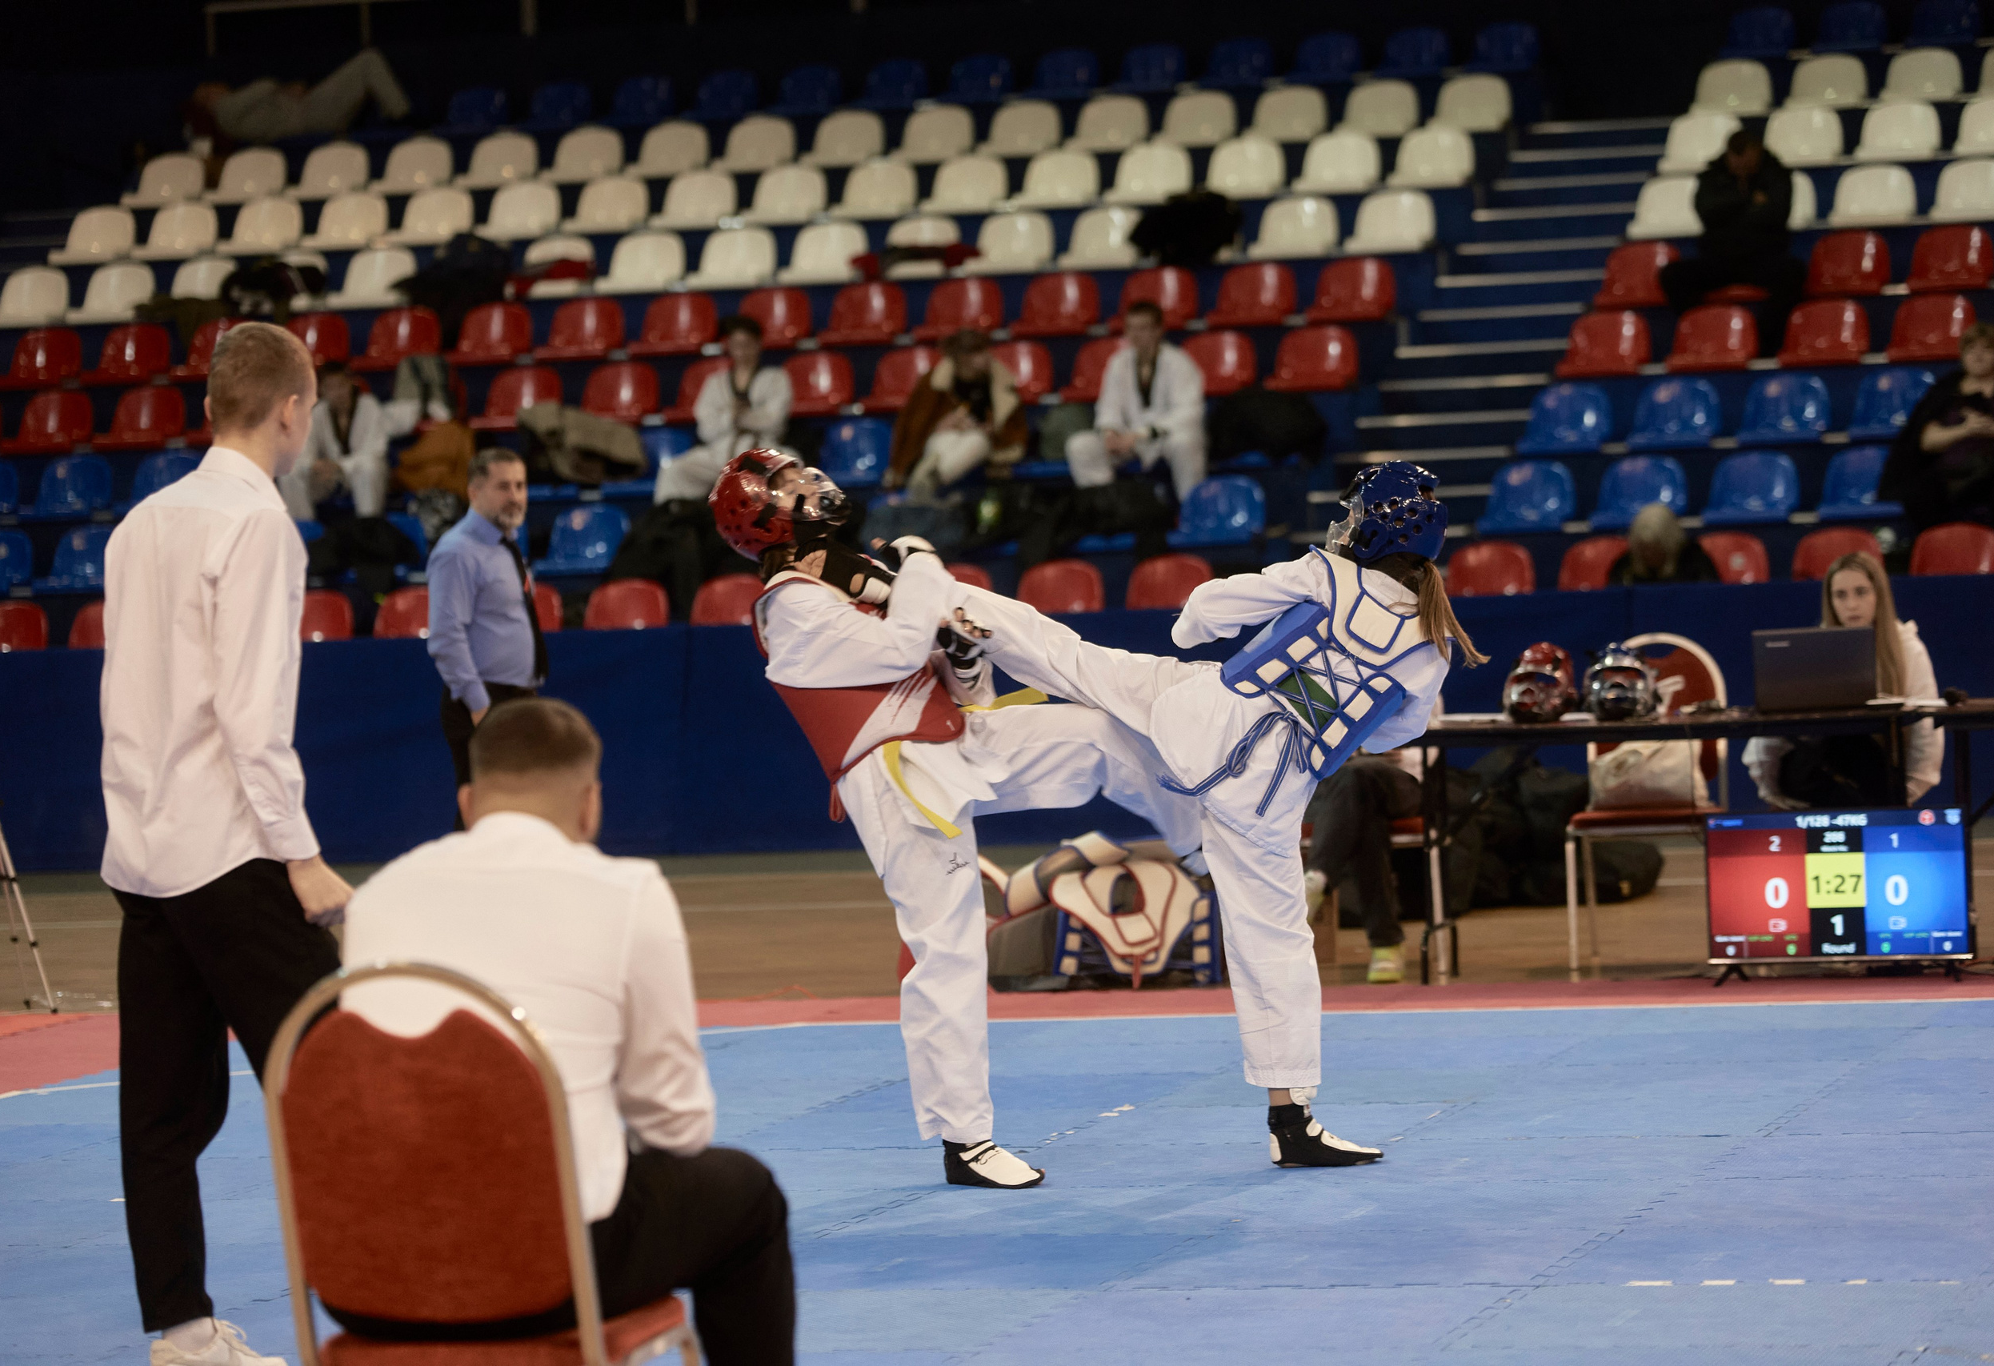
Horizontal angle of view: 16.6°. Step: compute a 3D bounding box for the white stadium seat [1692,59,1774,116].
[{"bbox_3d":[3.680,-2.988,34.310,0.400,0.300,0.360,-2,2,18],"label":"white stadium seat"}]

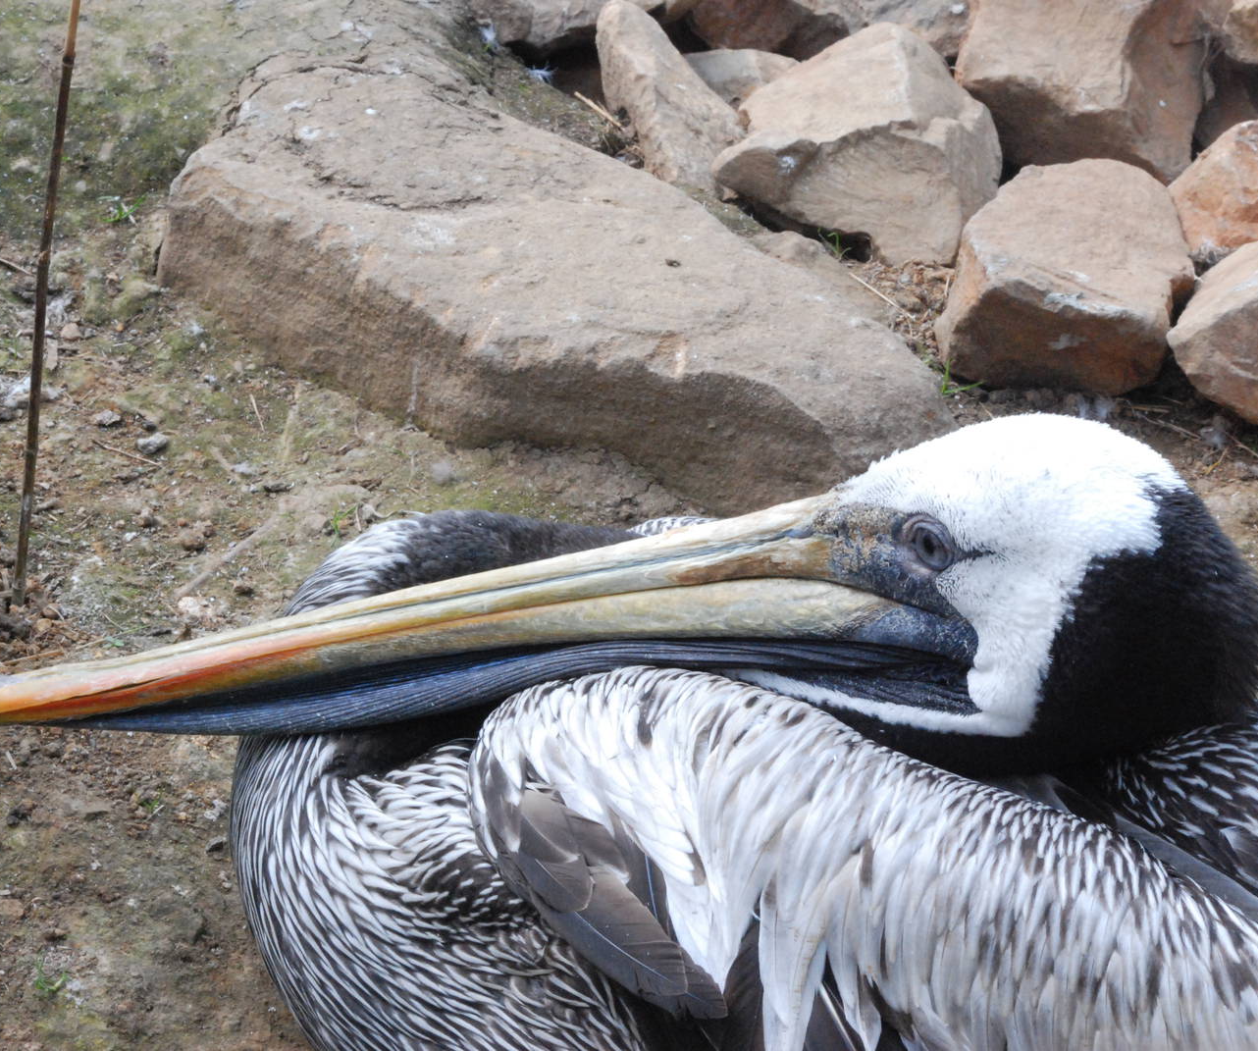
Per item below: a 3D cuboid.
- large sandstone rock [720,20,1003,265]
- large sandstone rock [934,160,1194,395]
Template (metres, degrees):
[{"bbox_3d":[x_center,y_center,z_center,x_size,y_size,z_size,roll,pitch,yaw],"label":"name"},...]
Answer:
[{"bbox_3d":[0.124,-0.208,3.090,0.145,0.100,0.115,-4,30,-7],"label":"large sandstone rock"},{"bbox_3d":[0.228,-0.130,2.950,0.128,0.085,0.120,-3,30,-4],"label":"large sandstone rock"}]

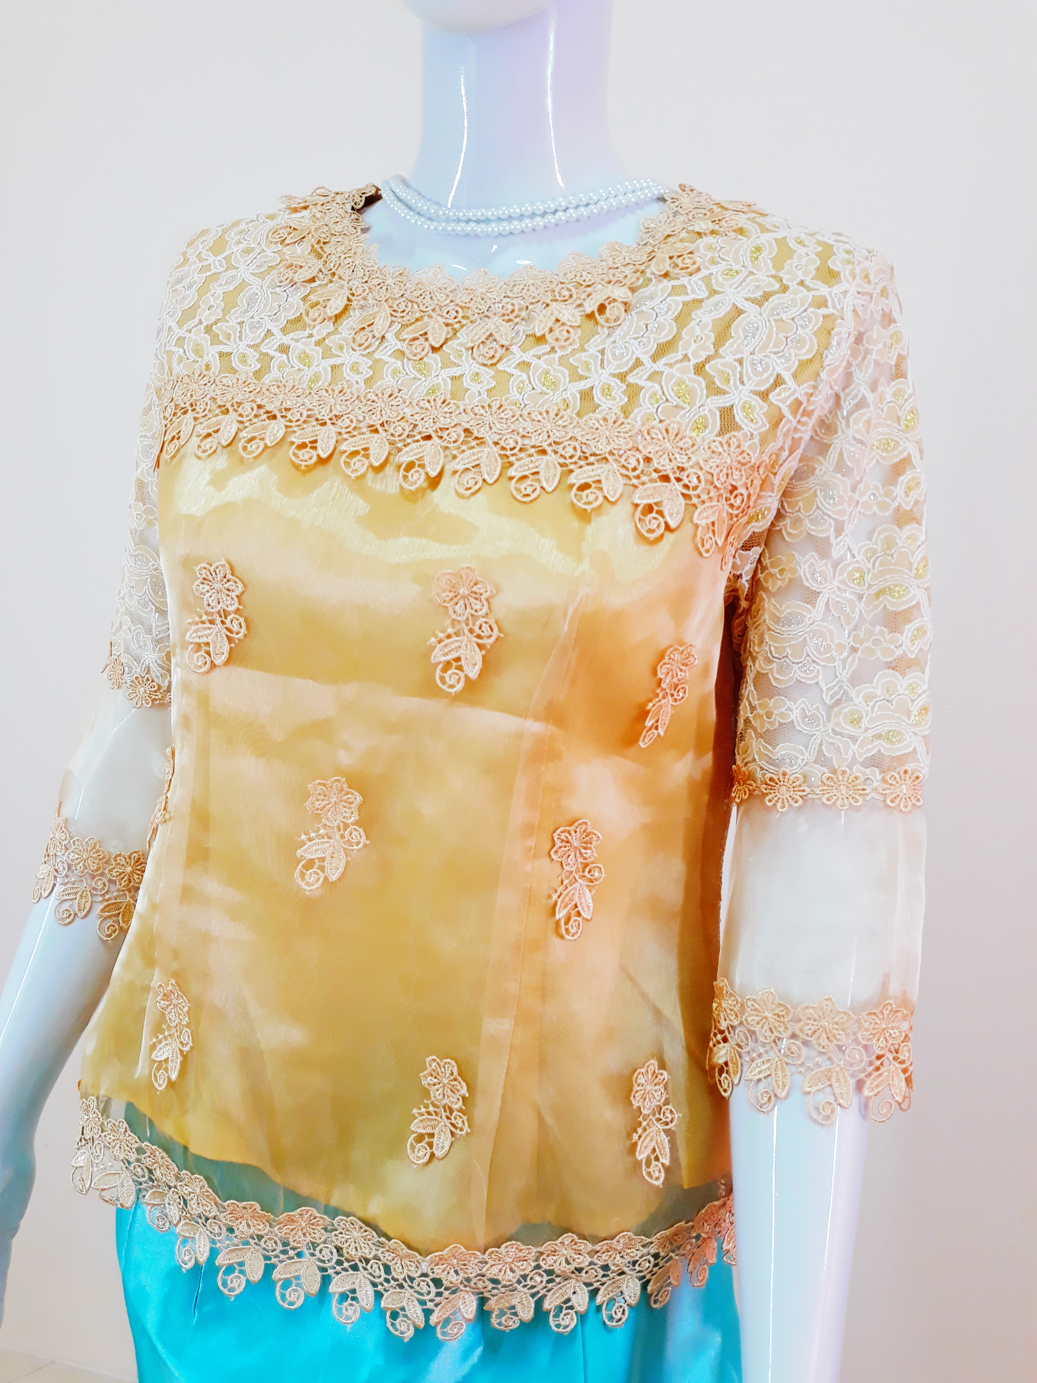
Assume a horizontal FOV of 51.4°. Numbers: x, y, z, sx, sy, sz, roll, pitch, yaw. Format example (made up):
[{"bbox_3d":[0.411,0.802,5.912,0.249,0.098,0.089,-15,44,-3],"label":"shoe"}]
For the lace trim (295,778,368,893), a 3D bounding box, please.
[{"bbox_3d":[-0.102,0.078,0.587,0.038,0.064,0.008,10,13,11],"label":"lace trim"}]

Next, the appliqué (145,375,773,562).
[{"bbox_3d":[-0.034,-0.127,0.577,0.324,0.086,0.108,7,13,17],"label":"appliqué"}]

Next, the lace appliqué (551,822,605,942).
[{"bbox_3d":[0.031,0.100,0.568,0.032,0.064,0.008,-1,13,-19],"label":"lace appliqué"}]

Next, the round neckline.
[{"bbox_3d":[-0.003,-0.243,0.623,0.268,0.091,0.144,6,13,14],"label":"round neckline"}]

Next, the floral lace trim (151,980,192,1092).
[{"bbox_3d":[-0.203,0.201,0.630,0.031,0.065,0.008,9,5,37],"label":"floral lace trim"}]

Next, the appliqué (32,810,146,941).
[{"bbox_3d":[-0.276,0.120,0.711,0.093,0.075,0.082,12,12,14],"label":"appliqué"}]

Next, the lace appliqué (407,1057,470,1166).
[{"bbox_3d":[-0.042,0.220,0.567,0.034,0.060,0.012,6,12,13],"label":"lace appliqué"}]

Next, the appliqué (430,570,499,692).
[{"bbox_3d":[-0.027,-0.031,0.546,0.035,0.065,0.008,11,18,3],"label":"appliqué"}]

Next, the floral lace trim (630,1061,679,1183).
[{"bbox_3d":[0.072,0.228,0.569,0.031,0.065,0.008,-6,7,-34],"label":"floral lace trim"}]

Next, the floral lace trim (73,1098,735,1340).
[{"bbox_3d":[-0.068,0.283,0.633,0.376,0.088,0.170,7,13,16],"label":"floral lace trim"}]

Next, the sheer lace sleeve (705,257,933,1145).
[{"bbox_3d":[0.161,-0.002,0.566,0.102,0.420,0.115,2,6,15],"label":"sheer lace sleeve"}]

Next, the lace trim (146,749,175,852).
[{"bbox_3d":[-0.210,0.063,0.633,0.014,0.060,0.035,7,13,-22],"label":"lace trim"}]

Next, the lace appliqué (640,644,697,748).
[{"bbox_3d":[0.078,0.002,0.561,0.033,0.058,0.013,6,14,-33],"label":"lace appliqué"}]

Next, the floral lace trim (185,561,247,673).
[{"bbox_3d":[-0.174,-0.043,0.619,0.035,0.064,0.008,17,21,19],"label":"floral lace trim"}]

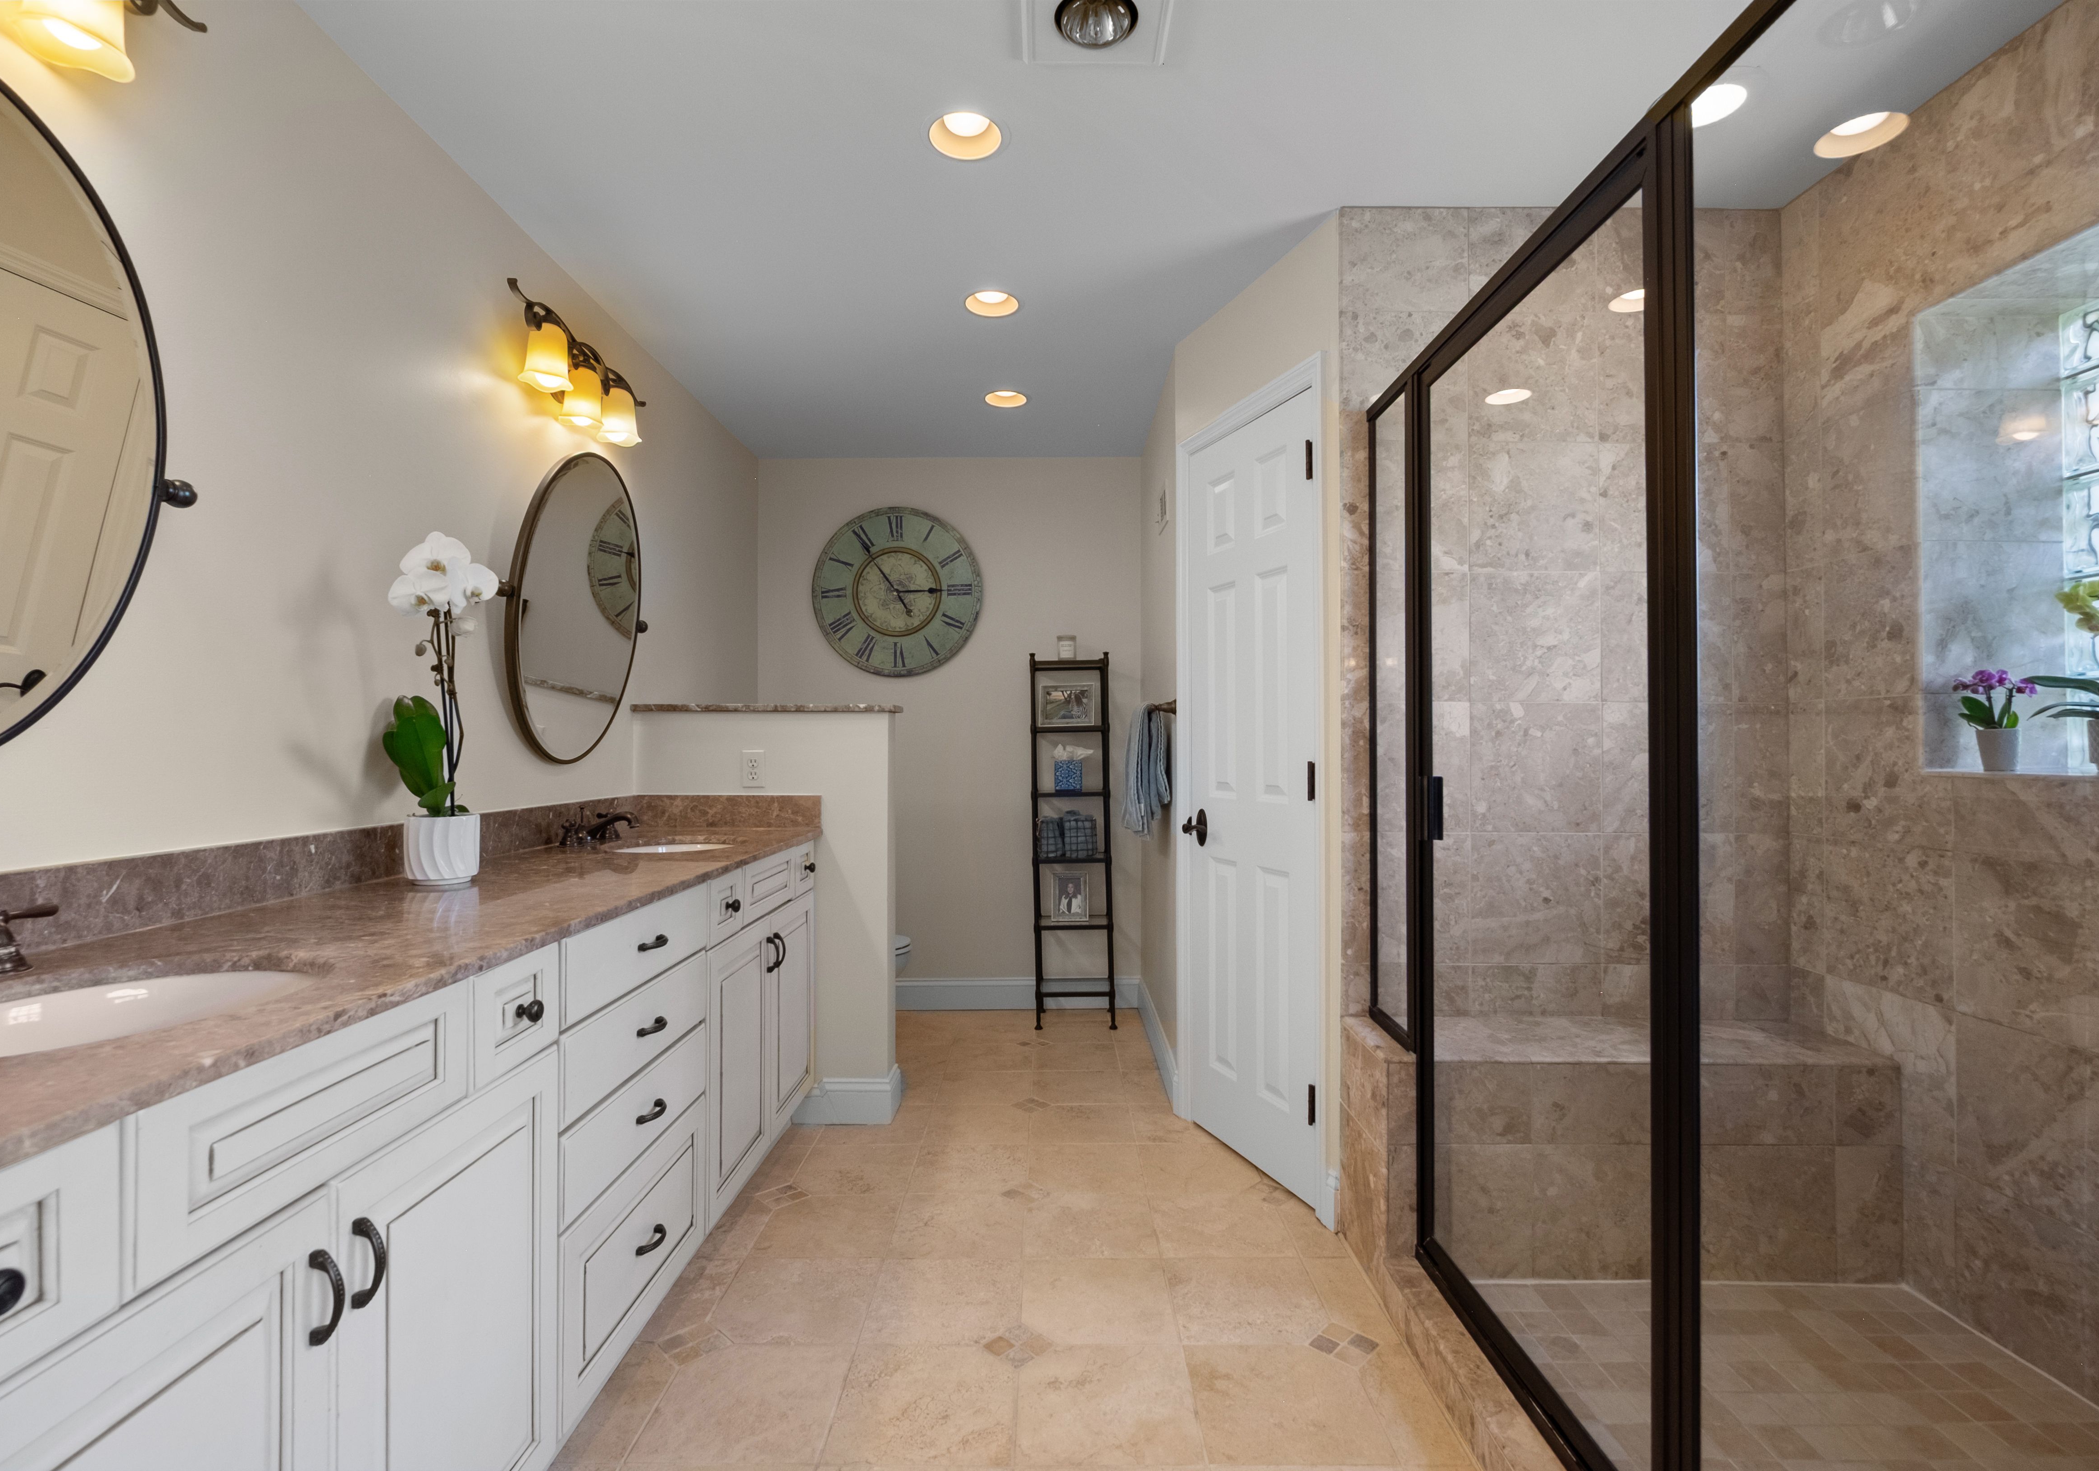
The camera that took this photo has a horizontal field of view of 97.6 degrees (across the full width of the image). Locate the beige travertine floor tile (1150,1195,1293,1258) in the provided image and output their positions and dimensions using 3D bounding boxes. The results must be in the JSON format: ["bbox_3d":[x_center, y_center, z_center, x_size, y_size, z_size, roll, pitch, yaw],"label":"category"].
[{"bbox_3d":[0.417,1.203,2.250,0.309,0.012,0.301,0,0,0],"label":"beige travertine floor tile"}]

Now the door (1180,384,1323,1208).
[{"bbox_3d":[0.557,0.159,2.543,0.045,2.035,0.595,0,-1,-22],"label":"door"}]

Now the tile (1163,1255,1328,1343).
[{"bbox_3d":[0.417,1.200,1.950,0.309,0.012,0.301,0,0,0],"label":"tile"}]

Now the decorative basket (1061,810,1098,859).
[{"bbox_3d":[0.122,0.420,3.840,0.145,0.200,0.160,0,0,0],"label":"decorative basket"}]

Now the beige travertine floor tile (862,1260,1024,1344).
[{"bbox_3d":[-0.218,1.186,1.925,0.310,0.011,0.298,0,-1,0],"label":"beige travertine floor tile"}]

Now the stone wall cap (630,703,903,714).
[{"bbox_3d":[-0.875,-0.080,2.901,0.806,0.024,0.185,0,0,0],"label":"stone wall cap"}]

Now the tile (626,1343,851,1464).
[{"bbox_3d":[-0.532,1.183,1.626,0.310,0.011,0.298,0,-1,0],"label":"tile"}]

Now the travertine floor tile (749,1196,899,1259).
[{"bbox_3d":[-0.530,1.191,2.225,0.310,0.011,0.293,0,-1,0],"label":"travertine floor tile"}]

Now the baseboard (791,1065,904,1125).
[{"bbox_3d":[-0.631,1.124,2.869,0.308,0.136,0.148,0,-1,0],"label":"baseboard"}]

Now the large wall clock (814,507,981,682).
[{"bbox_3d":[-0.673,-0.636,4.077,0.755,0.755,0.040,0,-1,0],"label":"large wall clock"}]

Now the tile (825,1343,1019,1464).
[{"bbox_3d":[-0.217,1.199,1.649,0.315,0.012,0.295,0,0,0],"label":"tile"}]

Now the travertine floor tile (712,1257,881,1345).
[{"bbox_3d":[-0.530,1.188,1.929,0.310,0.011,0.293,0,-1,0],"label":"travertine floor tile"}]

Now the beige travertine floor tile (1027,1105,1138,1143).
[{"bbox_3d":[0.103,1.207,2.840,0.315,0.012,0.295,0,0,0],"label":"beige travertine floor tile"}]

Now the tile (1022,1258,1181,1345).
[{"bbox_3d":[0.100,1.200,1.950,0.309,0.012,0.301,0,0,0],"label":"tile"}]

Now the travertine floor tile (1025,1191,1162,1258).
[{"bbox_3d":[0.097,1.190,2.224,0.310,0.011,0.298,0,-1,0],"label":"travertine floor tile"}]

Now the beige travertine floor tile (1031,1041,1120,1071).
[{"bbox_3d":[0.104,1.211,3.435,0.315,0.012,0.295,0,0,0],"label":"beige travertine floor tile"}]

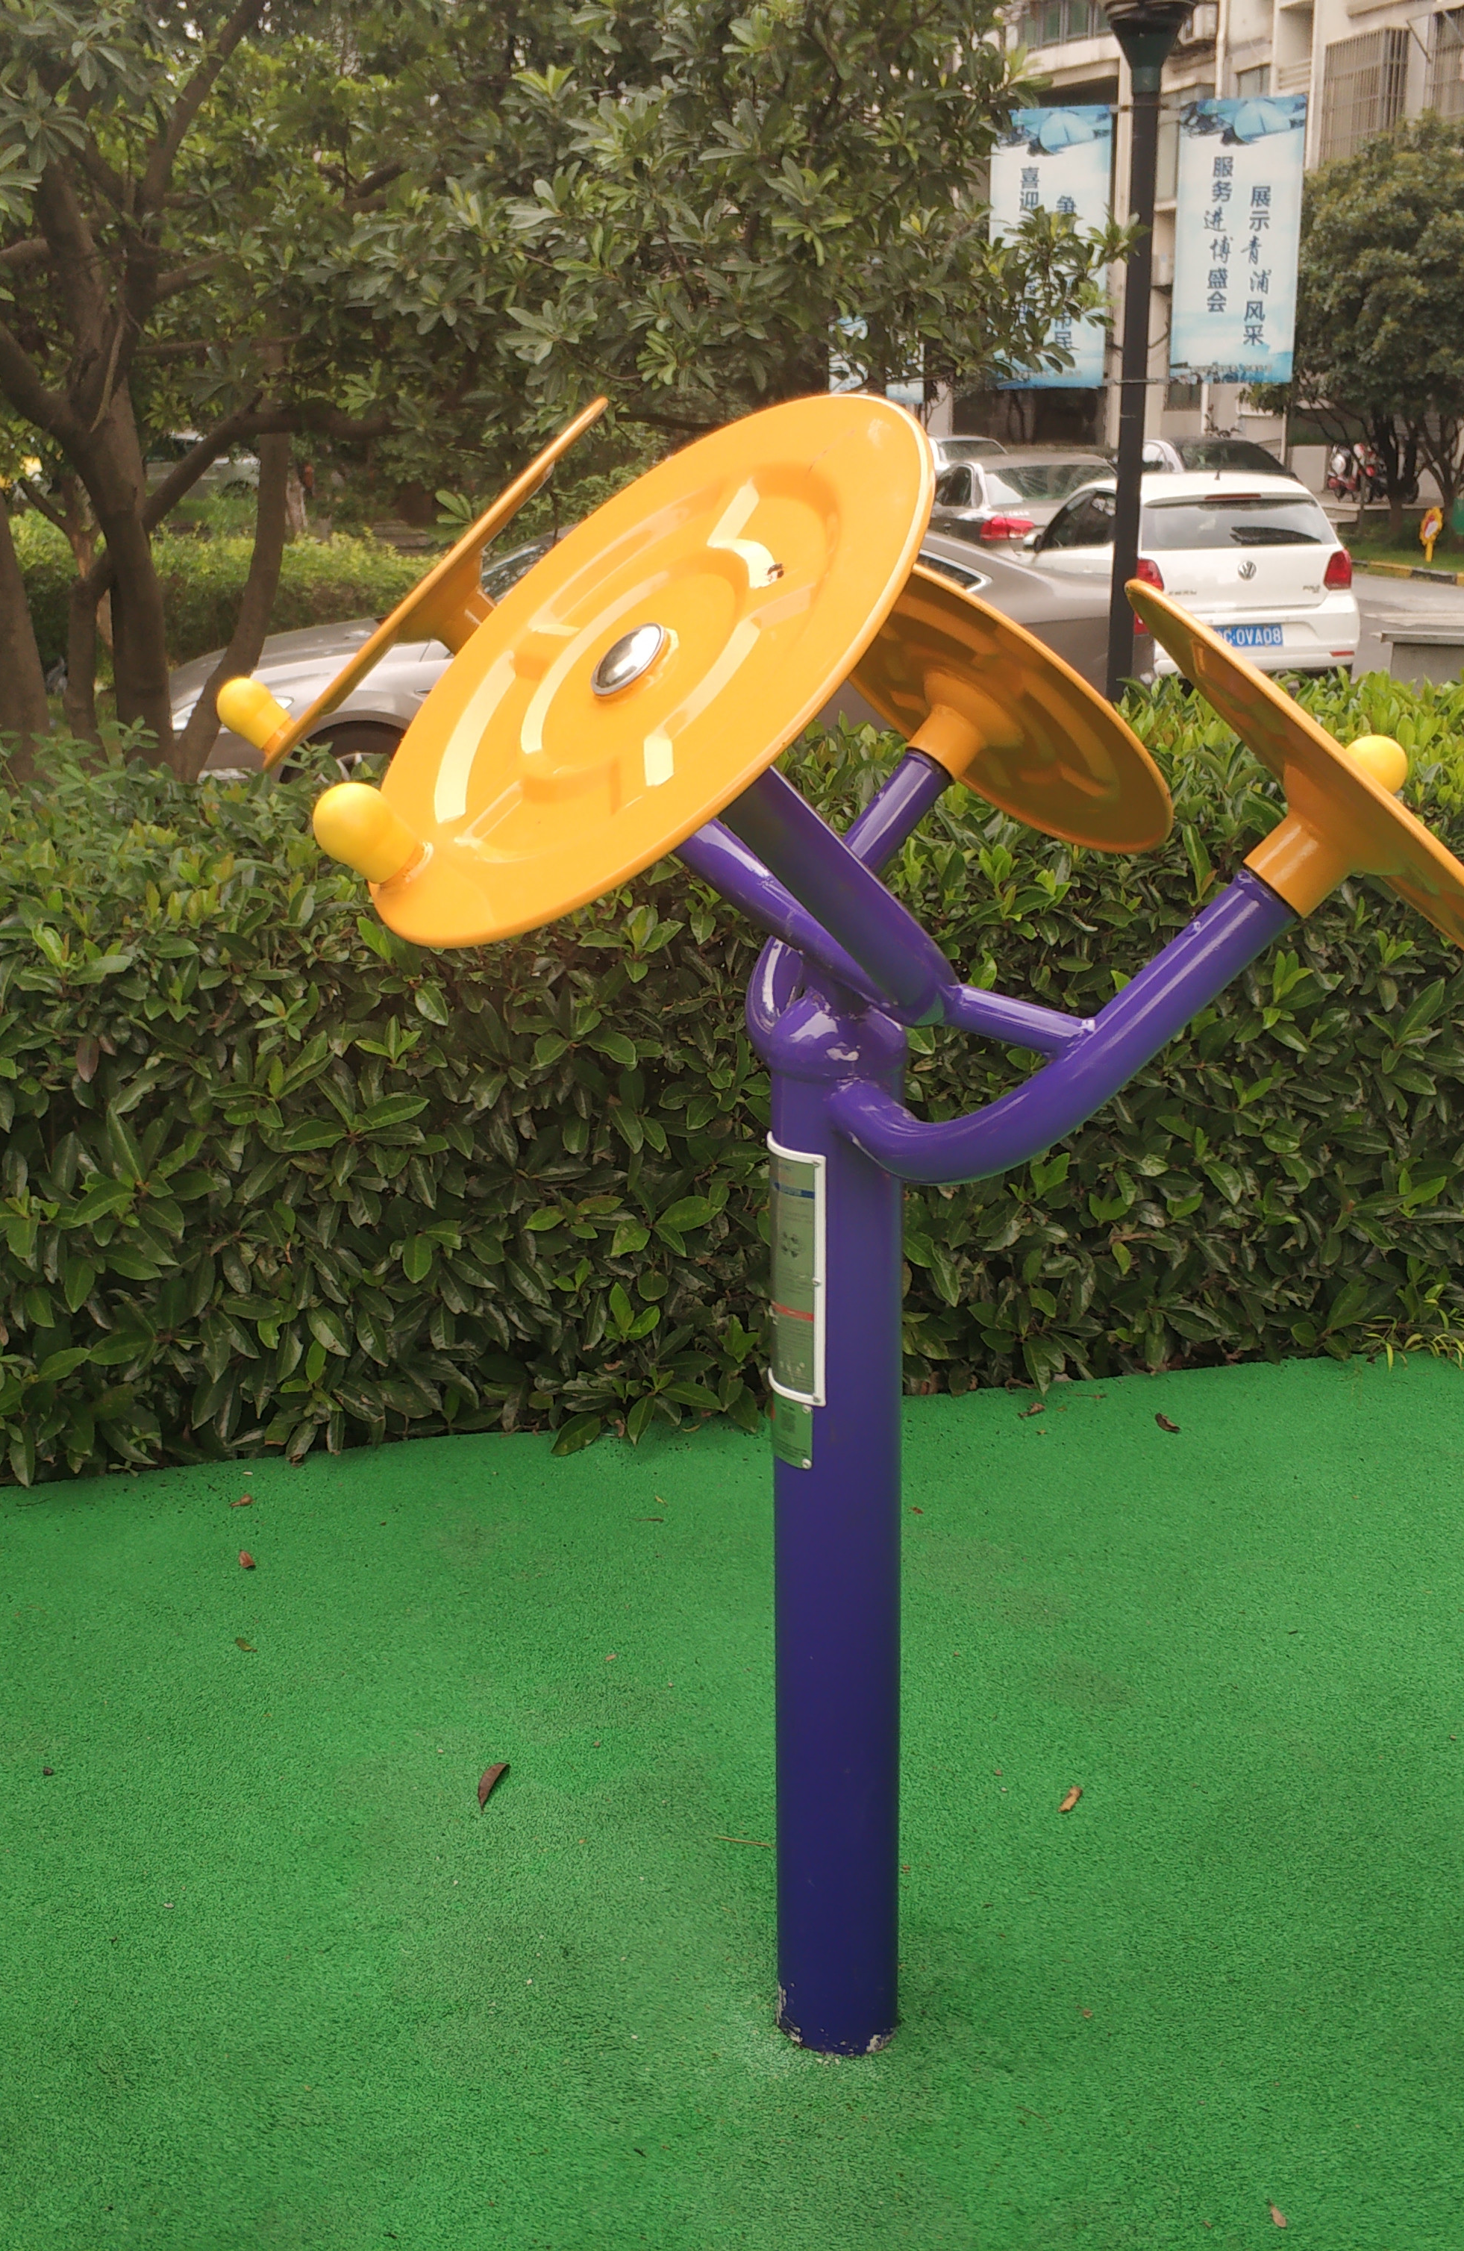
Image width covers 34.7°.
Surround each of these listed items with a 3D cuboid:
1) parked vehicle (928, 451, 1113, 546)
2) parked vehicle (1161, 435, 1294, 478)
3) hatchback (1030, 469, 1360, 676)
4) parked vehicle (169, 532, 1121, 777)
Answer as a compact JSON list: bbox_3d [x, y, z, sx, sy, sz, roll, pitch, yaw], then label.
[{"bbox_3d":[2.772,-5.901,23.326,1.780,1.460,4.600,-3,17,-8],"label":"parked vehicle"},{"bbox_3d":[6.071,-7.818,29.408,1.780,1.480,4.500,-3,17,-9],"label":"parked vehicle"},{"bbox_3d":[3.037,-3.919,16.828,1.682,1.462,3.970,-3,17,-8],"label":"hatchback"},{"bbox_3d":[-0.435,-2.102,11.053,4.750,1.460,1.820,-7,18,-18],"label":"parked vehicle"}]

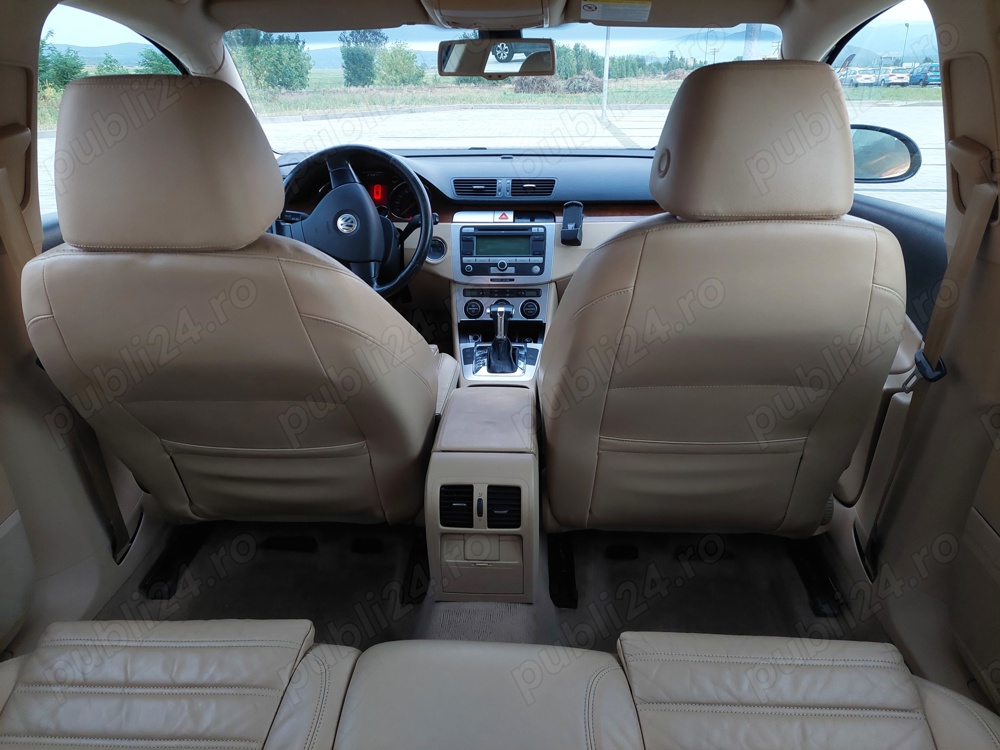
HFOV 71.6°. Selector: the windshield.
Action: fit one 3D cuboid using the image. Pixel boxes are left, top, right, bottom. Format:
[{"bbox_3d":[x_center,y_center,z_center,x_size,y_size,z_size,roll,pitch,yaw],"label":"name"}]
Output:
[{"bbox_3d":[0.022,-0.763,1.949,1.400,0.140,0.840,1,-4,2],"label":"windshield"}]

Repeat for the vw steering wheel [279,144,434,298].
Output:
[{"bbox_3d":[-0.352,-0.377,1.735,0.380,0.380,0.120,1,0,2],"label":"vw steering wheel"}]

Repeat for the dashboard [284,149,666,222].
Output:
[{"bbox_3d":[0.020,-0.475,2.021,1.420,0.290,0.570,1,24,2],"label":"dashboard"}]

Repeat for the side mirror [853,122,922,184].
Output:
[{"bbox_3d":[0.907,-0.560,1.745,0.235,0.145,0.140,3,24,8],"label":"side mirror"}]

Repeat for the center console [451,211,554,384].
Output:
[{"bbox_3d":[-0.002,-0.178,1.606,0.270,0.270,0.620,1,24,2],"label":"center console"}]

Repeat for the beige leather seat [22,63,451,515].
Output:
[{"bbox_3d":[-0.387,-0.073,1.343,0.540,0.950,0.760,1,24,2],"label":"beige leather seat"}]

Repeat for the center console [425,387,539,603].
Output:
[{"bbox_3d":[-0.023,0.190,1.244,0.178,0.280,0.330,1,24,2],"label":"center console"}]

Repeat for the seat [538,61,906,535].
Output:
[{"bbox_3d":[0.362,-0.121,1.428,0.540,0.950,0.760,1,24,2],"label":"seat"}]

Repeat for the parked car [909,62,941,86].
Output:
[{"bbox_3d":[36.995,-25.823,59.799,1.800,1.740,4.400,6,24,13],"label":"parked car"}]

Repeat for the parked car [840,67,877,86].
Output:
[{"bbox_3d":[33.702,-27.818,64.877,1.780,1.530,4.300,6,24,13],"label":"parked car"}]

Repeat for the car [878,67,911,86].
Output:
[{"bbox_3d":[35.844,-27.294,63.522,1.820,1.600,4.400,6,24,13],"label":"car"}]

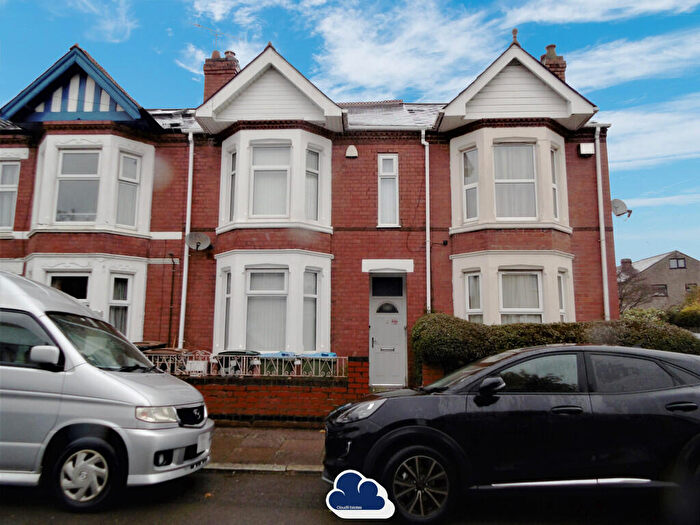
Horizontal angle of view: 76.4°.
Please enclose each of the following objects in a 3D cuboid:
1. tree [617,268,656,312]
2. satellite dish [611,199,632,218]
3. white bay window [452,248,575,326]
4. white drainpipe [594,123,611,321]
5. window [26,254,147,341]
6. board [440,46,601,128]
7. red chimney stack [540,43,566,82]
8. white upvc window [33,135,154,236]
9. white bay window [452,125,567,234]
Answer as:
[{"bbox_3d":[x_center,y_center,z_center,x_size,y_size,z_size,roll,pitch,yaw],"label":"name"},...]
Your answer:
[{"bbox_3d":[13.192,2.396,21.323,3.200,4.149,3.000,0,-7,3],"label":"tree"},{"bbox_3d":[6.543,-1.320,10.739,0.500,0.430,0.400,3,-8,-25],"label":"satellite dish"},{"bbox_3d":[3.411,0.860,8.945,2.592,2.111,0.800,0,-7,3],"label":"white bay window"},{"bbox_3d":[5.317,-0.114,9.279,0.100,5.768,0.110,0,-7,3],"label":"white drainpipe"},{"bbox_3d":[-5.862,0.916,9.322,2.776,2.120,0.830,0,-7,3],"label":"window"},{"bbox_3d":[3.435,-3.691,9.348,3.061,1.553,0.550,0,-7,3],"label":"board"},{"bbox_3d":[5.718,-5.182,12.545,0.600,1.850,0.800,0,-8,2],"label":"red chimney stack"},{"bbox_3d":[-6.275,-1.777,10.556,3.030,2.340,0.660,0,-8,2],"label":"white upvc window"},{"bbox_3d":[3.721,-1.844,10.124,2.780,2.340,0.660,0,-8,2],"label":"white bay window"}]

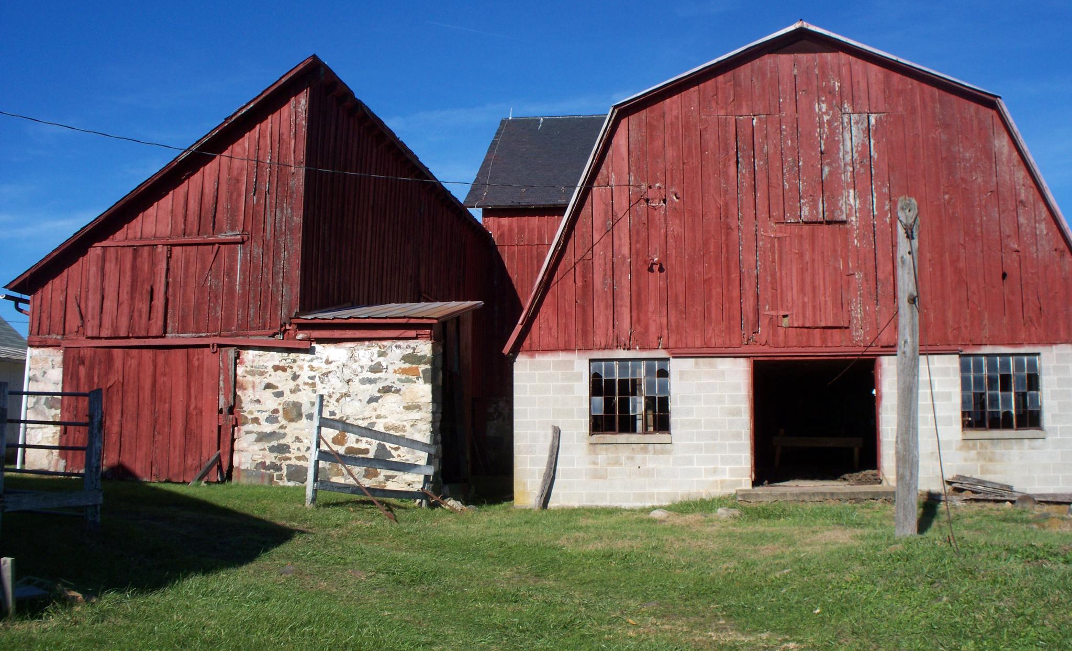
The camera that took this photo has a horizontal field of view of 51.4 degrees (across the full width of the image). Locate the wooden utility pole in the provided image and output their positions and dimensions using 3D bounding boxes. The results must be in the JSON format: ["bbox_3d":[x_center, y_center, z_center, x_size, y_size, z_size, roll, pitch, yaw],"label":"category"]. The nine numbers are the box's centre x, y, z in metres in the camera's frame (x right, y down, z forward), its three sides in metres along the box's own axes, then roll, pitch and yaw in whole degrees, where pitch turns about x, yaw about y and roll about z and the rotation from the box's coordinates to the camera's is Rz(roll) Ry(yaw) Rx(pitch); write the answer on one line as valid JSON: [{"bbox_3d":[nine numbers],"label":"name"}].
[{"bbox_3d":[4.346,0.445,13.038,0.260,3.961,0.260,2,-7,0],"label":"wooden utility pole"}]

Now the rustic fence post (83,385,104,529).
[{"bbox_3d":[-4.810,1.437,12.115,0.155,1.482,0.150,-1,-7,0],"label":"rustic fence post"}]

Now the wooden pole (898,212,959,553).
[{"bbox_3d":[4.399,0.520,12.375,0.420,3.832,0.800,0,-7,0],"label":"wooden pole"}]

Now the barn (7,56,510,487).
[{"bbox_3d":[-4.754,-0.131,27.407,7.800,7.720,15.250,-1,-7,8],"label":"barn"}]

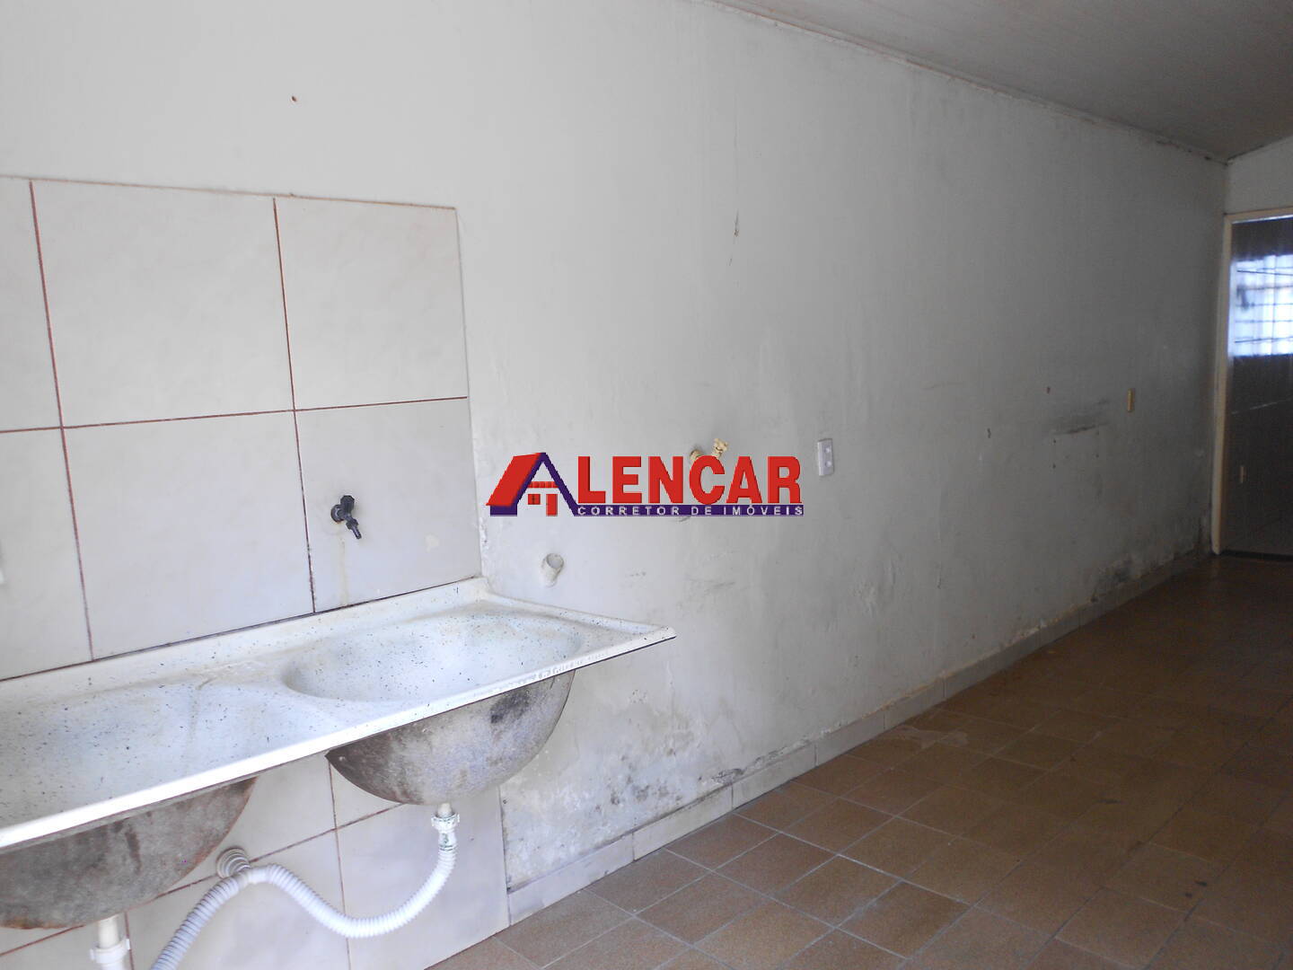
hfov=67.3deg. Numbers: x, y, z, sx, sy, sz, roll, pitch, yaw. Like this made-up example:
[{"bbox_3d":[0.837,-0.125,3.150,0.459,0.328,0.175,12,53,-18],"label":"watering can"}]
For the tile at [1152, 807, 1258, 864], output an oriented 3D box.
[{"bbox_3d":[1.600,1.008,2.774,0.296,0.010,0.203,-9,9,-43],"label":"tile"}]

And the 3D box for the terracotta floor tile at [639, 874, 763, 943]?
[{"bbox_3d":[0.149,1.123,2.579,0.297,0.010,0.203,-10,9,-42],"label":"terracotta floor tile"}]

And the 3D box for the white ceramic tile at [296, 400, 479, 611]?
[{"bbox_3d":[-0.576,0.033,2.226,0.428,0.433,0.009,-10,9,-42],"label":"white ceramic tile"}]

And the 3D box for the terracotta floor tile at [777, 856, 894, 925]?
[{"bbox_3d":[0.508,1.076,2.585,0.294,0.010,0.201,-9,9,-43],"label":"terracotta floor tile"}]

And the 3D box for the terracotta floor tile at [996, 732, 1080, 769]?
[{"bbox_3d":[1.377,0.931,3.393,0.294,0.010,0.201,-9,9,-43],"label":"terracotta floor tile"}]

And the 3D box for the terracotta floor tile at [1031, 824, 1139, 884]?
[{"bbox_3d":[1.230,1.028,2.703,0.294,0.009,0.200,-10,9,-42],"label":"terracotta floor tile"}]

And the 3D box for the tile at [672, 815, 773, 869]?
[{"bbox_3d":[0.229,1.070,2.917,0.296,0.010,0.203,-9,9,-43],"label":"tile"}]

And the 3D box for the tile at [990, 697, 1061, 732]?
[{"bbox_3d":[1.461,0.888,3.761,0.294,0.009,0.200,-10,9,-42],"label":"tile"}]

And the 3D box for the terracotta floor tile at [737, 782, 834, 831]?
[{"bbox_3d":[0.448,1.034,3.121,0.296,0.010,0.203,-9,9,-43],"label":"terracotta floor tile"}]

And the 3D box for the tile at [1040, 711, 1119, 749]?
[{"bbox_3d":[1.612,0.912,3.631,0.297,0.010,0.203,-10,9,-42],"label":"tile"}]

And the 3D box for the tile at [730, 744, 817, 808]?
[{"bbox_3d":[0.427,0.960,3.230,0.431,0.083,0.010,-9,9,-43],"label":"tile"}]

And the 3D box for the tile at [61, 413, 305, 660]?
[{"bbox_3d":[-0.890,0.086,1.934,0.428,0.433,0.009,-10,9,-42],"label":"tile"}]

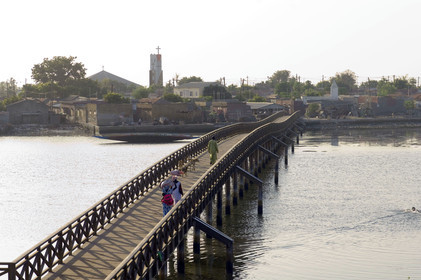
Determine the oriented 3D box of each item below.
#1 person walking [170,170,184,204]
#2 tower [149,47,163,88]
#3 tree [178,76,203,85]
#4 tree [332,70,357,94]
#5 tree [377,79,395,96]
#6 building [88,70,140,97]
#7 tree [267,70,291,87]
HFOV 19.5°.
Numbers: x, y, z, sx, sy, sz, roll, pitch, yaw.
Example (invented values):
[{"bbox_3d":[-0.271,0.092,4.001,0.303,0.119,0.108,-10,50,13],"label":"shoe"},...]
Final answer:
[{"bbox_3d":[-1.460,2.329,55.128,0.600,1.830,0.450,0,2,4],"label":"person walking"},{"bbox_3d":[-15.885,-17.677,359.589,4.000,19.490,4.000,0,2,0],"label":"tower"},{"bbox_3d":[-5.638,-13.055,354.760,7.600,10.620,7.600,0,2,0],"label":"tree"},{"bbox_3d":[37.106,-13.214,339.743,7.400,12.070,7.400,0,2,0],"label":"tree"},{"bbox_3d":[45.160,-11.006,314.809,5.600,9.550,5.600,0,2,0],"label":"tree"},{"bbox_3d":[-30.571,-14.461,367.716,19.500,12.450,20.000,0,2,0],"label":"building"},{"bbox_3d":[20.084,-14.158,359.722,7.400,12.450,7.400,0,2,0],"label":"tree"}]

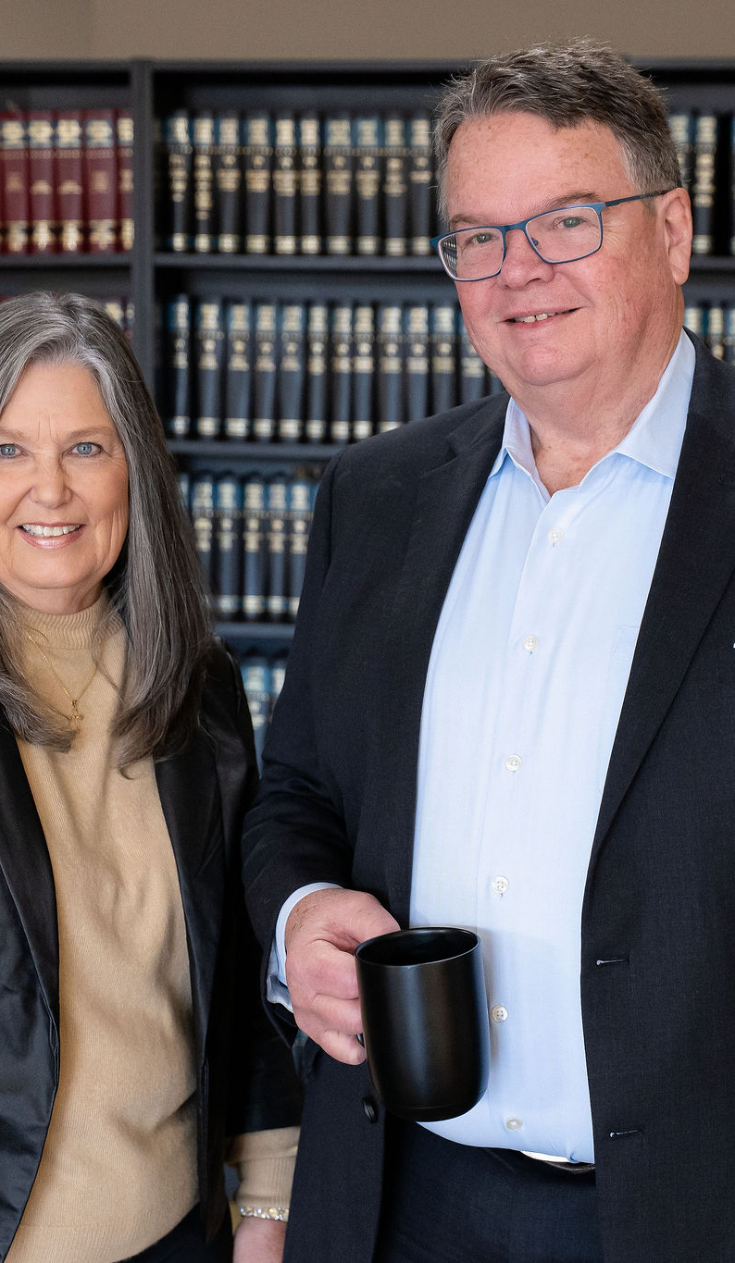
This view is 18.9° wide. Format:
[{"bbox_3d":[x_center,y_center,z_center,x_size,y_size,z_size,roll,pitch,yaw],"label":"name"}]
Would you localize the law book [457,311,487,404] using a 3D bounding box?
[{"bbox_3d":[0.191,-0.462,3.931,0.049,0.250,0.170,1,7,6],"label":"law book"}]

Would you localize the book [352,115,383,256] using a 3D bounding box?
[{"bbox_3d":[0.009,-0.784,3.932,0.052,0.249,0.178,1,7,5],"label":"book"}]

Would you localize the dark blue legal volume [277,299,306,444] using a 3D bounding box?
[{"bbox_3d":[-0.126,-0.468,3.982,0.051,0.249,0.178,1,7,5],"label":"dark blue legal volume"}]

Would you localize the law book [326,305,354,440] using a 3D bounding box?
[{"bbox_3d":[-0.037,-0.467,3.952,0.042,0.248,0.170,1,7,5],"label":"law book"}]

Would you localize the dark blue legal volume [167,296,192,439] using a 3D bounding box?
[{"bbox_3d":[-0.324,-0.473,4.001,0.047,0.249,0.178,1,7,5],"label":"dark blue legal volume"}]

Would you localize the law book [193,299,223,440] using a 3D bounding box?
[{"bbox_3d":[-0.273,-0.477,4.020,0.045,0.253,0.175,1,7,5],"label":"law book"}]

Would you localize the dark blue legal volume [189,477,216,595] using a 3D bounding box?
[{"bbox_3d":[-0.282,-0.159,4.010,0.044,0.255,0.185,1,7,5],"label":"dark blue legal volume"}]

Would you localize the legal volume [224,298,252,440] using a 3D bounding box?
[{"bbox_3d":[-0.220,-0.472,3.962,0.052,0.254,0.178,1,7,6],"label":"legal volume"}]

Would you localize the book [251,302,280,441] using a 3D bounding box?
[{"bbox_3d":[-0.170,-0.466,3.967,0.049,0.250,0.170,1,7,6],"label":"book"}]

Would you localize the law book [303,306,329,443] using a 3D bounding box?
[{"bbox_3d":[-0.080,-0.468,3.955,0.040,0.250,0.170,1,7,5],"label":"law book"}]

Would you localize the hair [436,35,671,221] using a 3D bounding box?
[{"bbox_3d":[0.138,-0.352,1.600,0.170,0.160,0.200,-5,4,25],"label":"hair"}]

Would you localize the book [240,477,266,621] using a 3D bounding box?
[{"bbox_3d":[-0.196,-0.153,4.026,0.049,0.249,0.178,1,7,5],"label":"book"}]

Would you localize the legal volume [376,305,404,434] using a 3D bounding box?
[{"bbox_3d":[0.050,-0.461,3.940,0.048,0.244,0.185,1,7,5],"label":"legal volume"}]

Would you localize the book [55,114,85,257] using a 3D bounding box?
[{"bbox_3d":[-0.512,-0.793,3.958,0.048,0.253,0.170,1,7,5],"label":"book"}]

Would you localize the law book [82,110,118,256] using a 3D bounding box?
[{"bbox_3d":[-0.455,-0.795,3.949,0.057,0.249,0.185,1,7,5],"label":"law book"}]

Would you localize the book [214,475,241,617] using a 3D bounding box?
[{"bbox_3d":[-0.240,-0.157,4.012,0.048,0.256,0.170,1,7,6],"label":"book"}]

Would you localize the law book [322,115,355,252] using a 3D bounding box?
[{"bbox_3d":[-0.040,-0.783,3.909,0.050,0.247,0.185,1,7,5],"label":"law book"}]

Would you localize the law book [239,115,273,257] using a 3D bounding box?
[{"bbox_3d":[-0.187,-0.797,3.973,0.050,0.245,0.175,1,7,5],"label":"law book"}]

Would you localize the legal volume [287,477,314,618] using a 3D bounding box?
[{"bbox_3d":[-0.111,-0.157,3.999,0.046,0.254,0.170,1,7,6],"label":"legal volume"}]

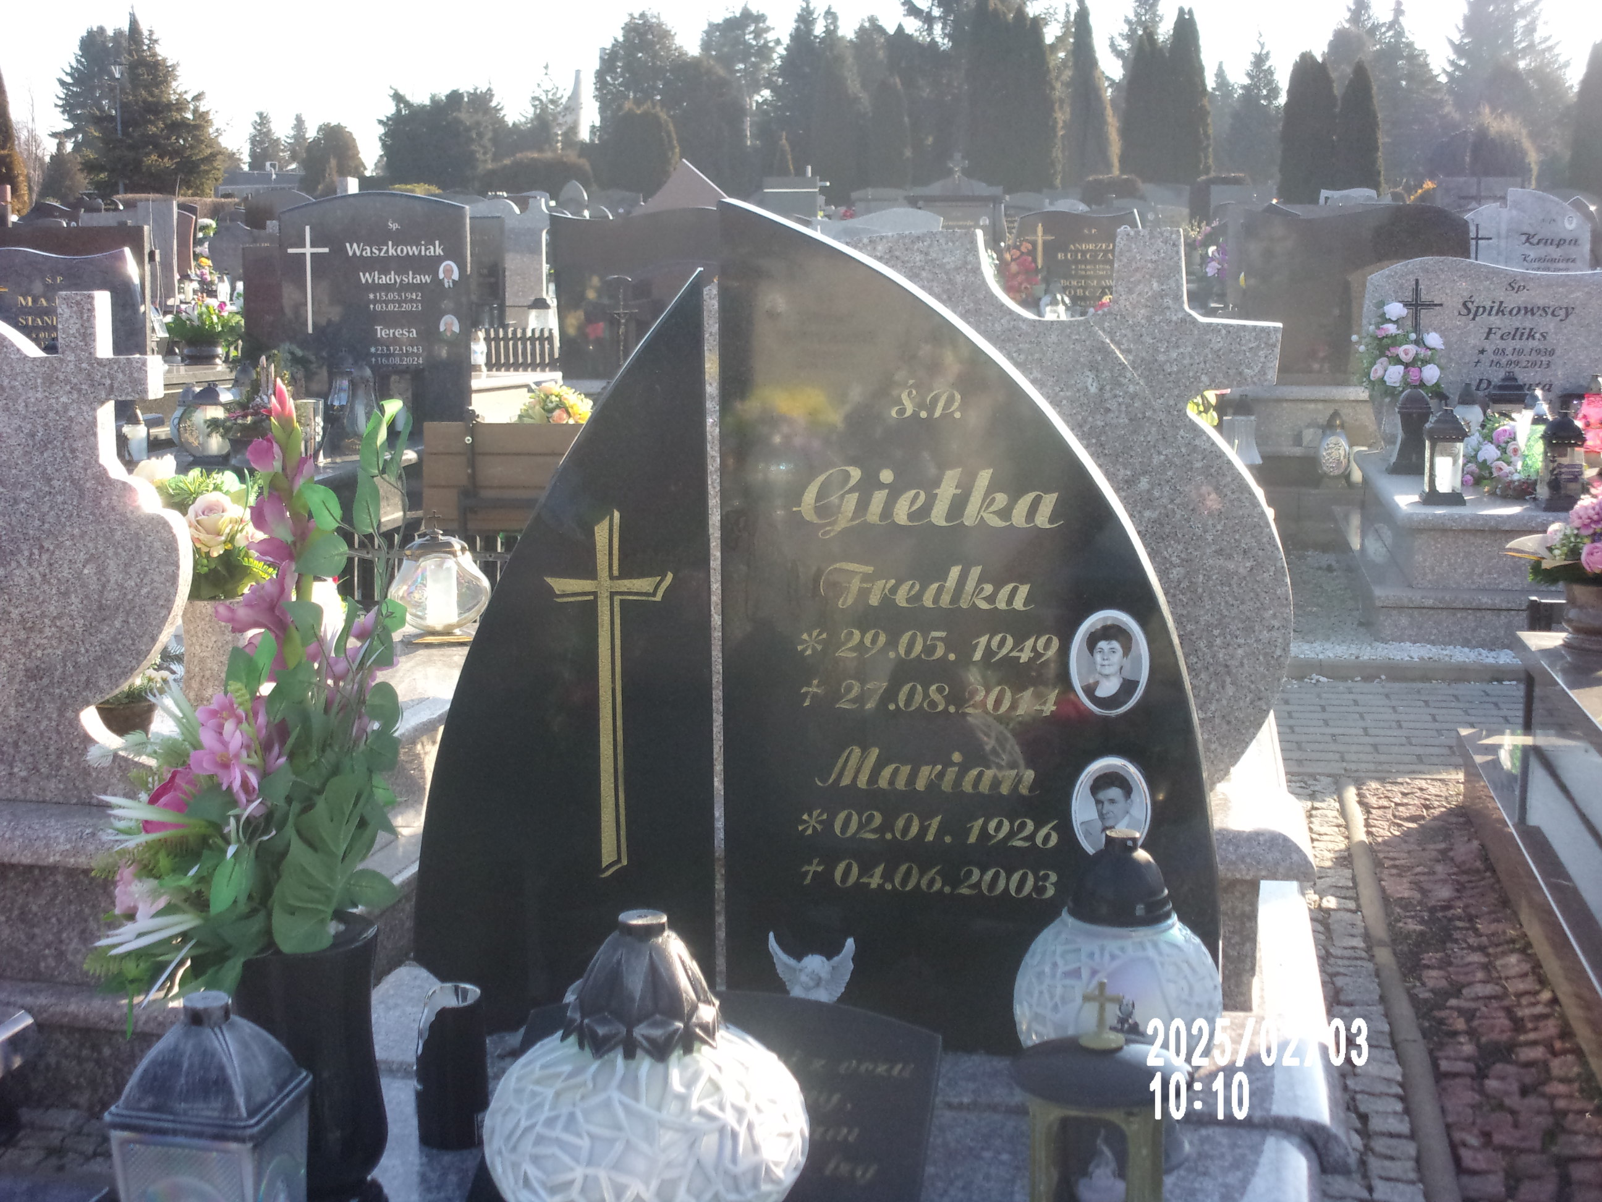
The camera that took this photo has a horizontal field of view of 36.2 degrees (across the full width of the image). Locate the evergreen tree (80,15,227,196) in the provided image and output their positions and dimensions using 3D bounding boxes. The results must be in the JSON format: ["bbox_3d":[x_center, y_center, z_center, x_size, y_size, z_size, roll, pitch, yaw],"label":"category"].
[{"bbox_3d":[-14.569,-10.362,54.594,3.283,5.192,3.283,0,9,0],"label":"evergreen tree"}]

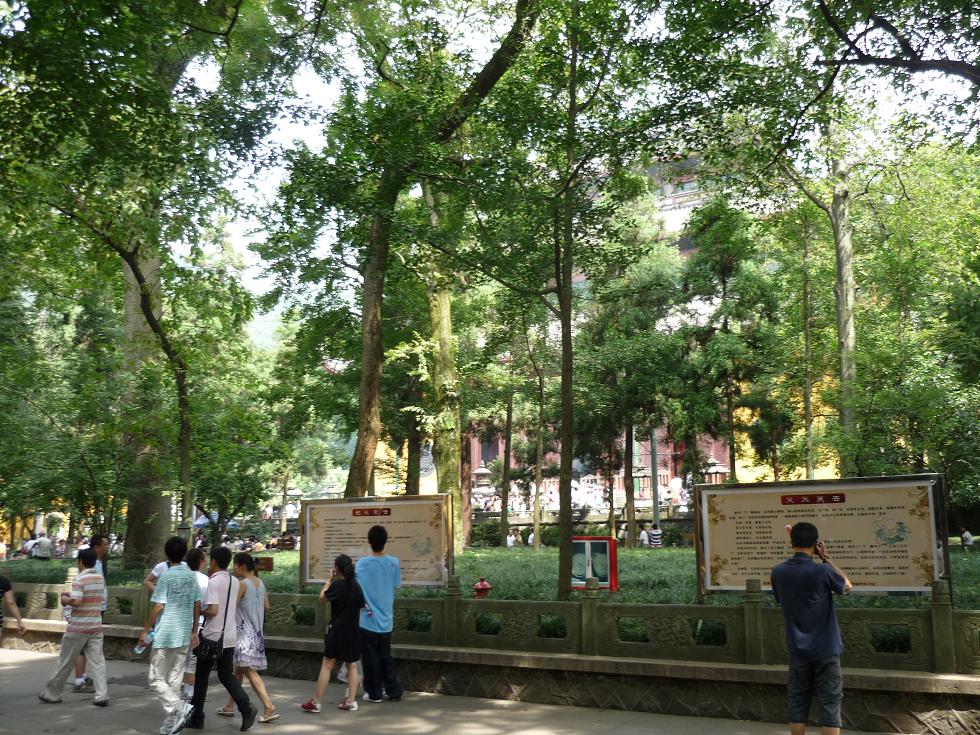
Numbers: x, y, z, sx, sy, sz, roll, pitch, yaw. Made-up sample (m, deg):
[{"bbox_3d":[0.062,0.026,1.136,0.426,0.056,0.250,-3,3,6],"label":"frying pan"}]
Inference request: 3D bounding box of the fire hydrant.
[{"bbox_3d":[-0.100,3.142,12.330,0.270,0.750,0.270,-6,-12,27],"label":"fire hydrant"}]

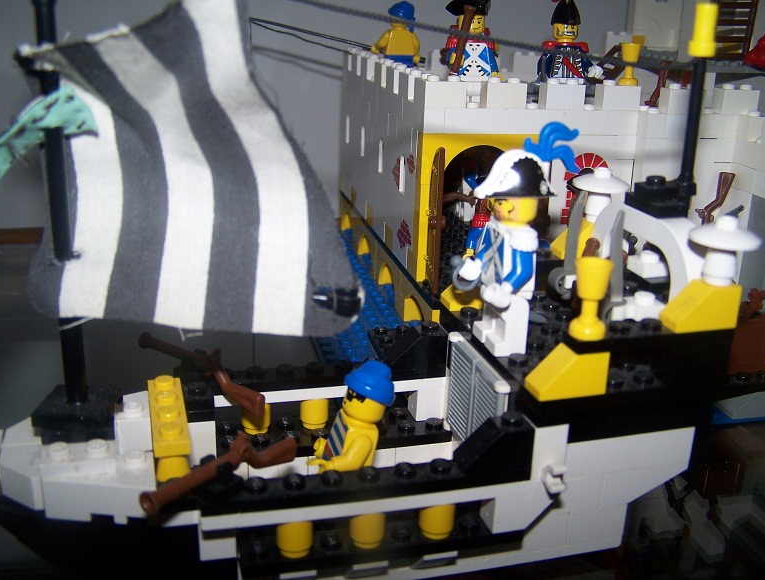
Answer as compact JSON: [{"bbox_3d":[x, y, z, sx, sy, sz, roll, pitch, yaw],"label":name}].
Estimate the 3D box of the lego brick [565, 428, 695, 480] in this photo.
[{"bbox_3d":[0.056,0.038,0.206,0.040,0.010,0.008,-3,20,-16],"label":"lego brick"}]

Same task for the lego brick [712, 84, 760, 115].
[{"bbox_3d":[0.141,-0.076,0.340,0.016,0.011,0.008,-2,20,-14],"label":"lego brick"}]

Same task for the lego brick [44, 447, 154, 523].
[{"bbox_3d":[-0.062,0.045,0.186,0.024,0.011,0.016,-3,20,-17],"label":"lego brick"}]

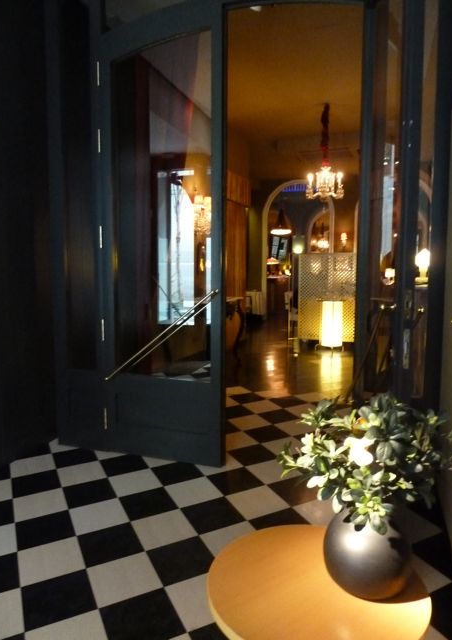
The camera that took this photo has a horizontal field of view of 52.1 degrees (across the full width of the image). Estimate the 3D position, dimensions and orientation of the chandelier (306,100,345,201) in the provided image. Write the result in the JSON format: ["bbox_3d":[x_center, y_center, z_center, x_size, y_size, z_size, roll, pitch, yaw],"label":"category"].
[{"bbox_3d":[1.528,-2.573,7.100,0.580,1.430,0.580,-1,9,0],"label":"chandelier"}]

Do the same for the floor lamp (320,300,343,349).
[{"bbox_3d":[1.557,0.092,6.820,0.350,0.750,0.350,-1,9,0],"label":"floor lamp"}]

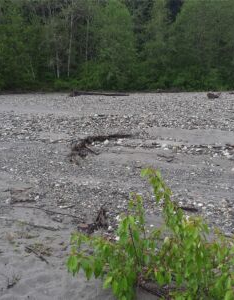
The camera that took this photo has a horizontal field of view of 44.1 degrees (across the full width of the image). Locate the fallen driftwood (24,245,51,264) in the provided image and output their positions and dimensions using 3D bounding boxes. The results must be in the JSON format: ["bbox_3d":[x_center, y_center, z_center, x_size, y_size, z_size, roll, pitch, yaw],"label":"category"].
[{"bbox_3d":[-0.723,0.939,2.606,0.364,0.035,0.050,13,19,42],"label":"fallen driftwood"}]

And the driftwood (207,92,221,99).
[{"bbox_3d":[7.855,-4.366,23.213,1.114,0.478,0.600,5,14,18],"label":"driftwood"}]

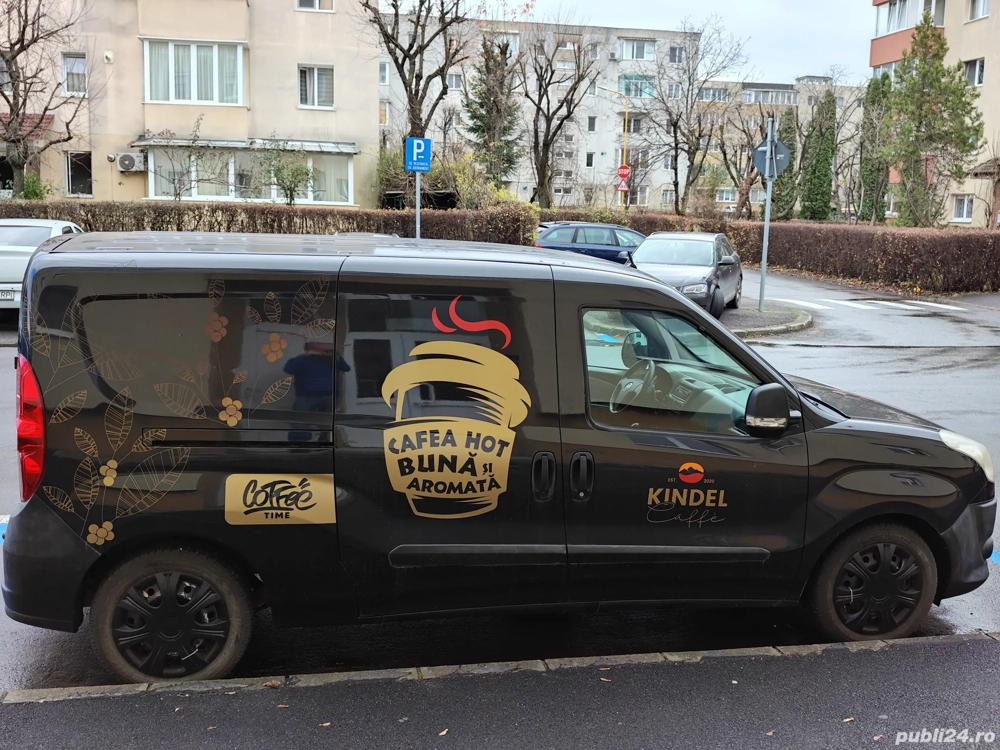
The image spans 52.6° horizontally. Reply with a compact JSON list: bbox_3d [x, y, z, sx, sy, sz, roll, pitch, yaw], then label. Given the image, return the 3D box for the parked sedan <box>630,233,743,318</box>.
[{"bbox_3d":[3.268,-1.816,18.087,1.780,1.420,4.350,4,9,21],"label":"parked sedan"}]

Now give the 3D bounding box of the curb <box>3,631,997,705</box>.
[{"bbox_3d":[0.213,1.256,4.171,4.300,0.140,0.130,0,8,-11],"label":"curb"}]

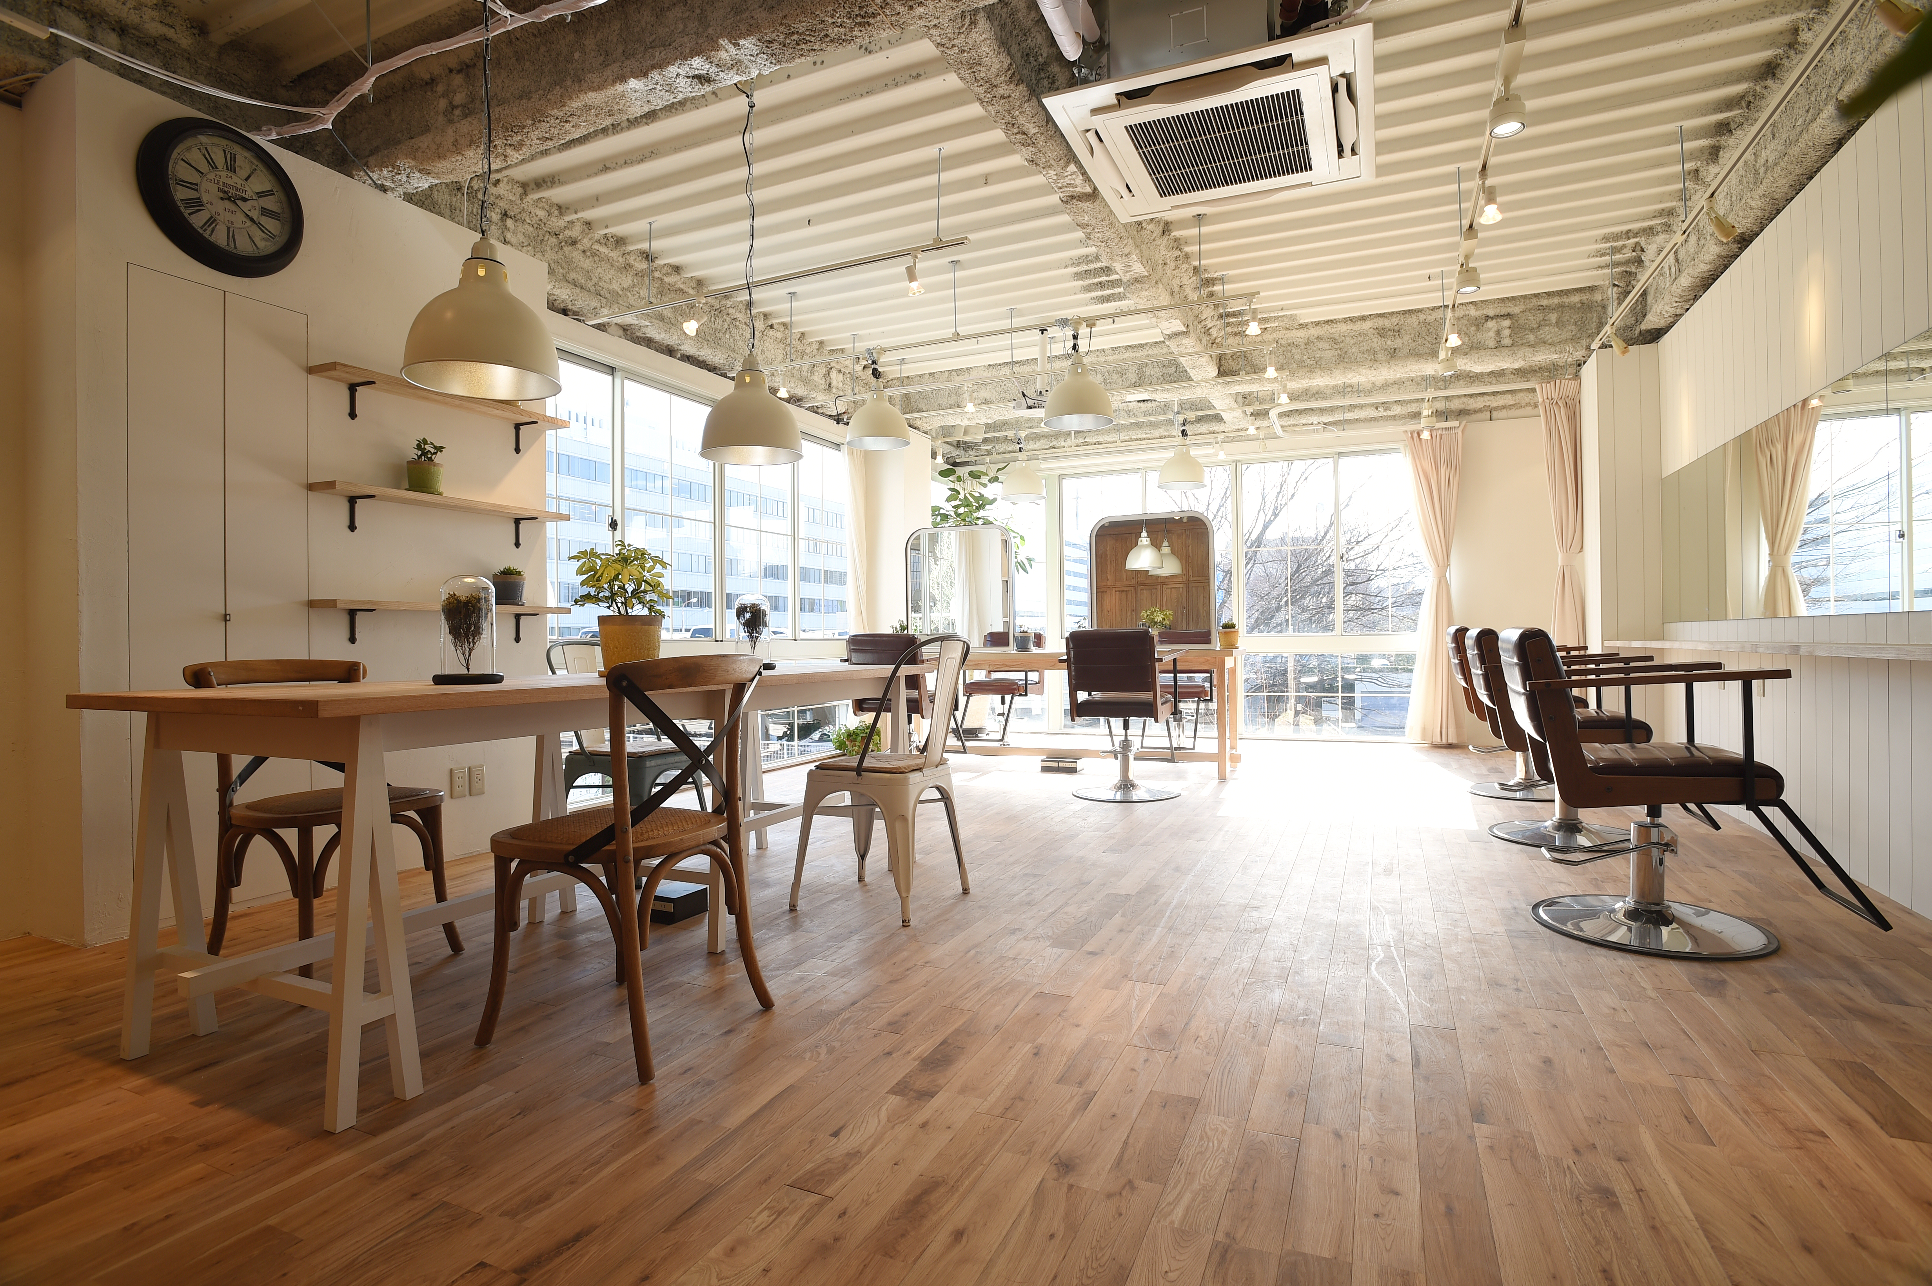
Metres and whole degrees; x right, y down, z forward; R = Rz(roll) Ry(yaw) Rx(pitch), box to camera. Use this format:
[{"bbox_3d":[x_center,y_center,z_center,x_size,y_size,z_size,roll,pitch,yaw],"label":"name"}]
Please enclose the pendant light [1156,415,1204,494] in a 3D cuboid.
[{"bbox_3d":[1.539,-1.346,6.479,0.343,0.531,0.343,0,0,25],"label":"pendant light"}]

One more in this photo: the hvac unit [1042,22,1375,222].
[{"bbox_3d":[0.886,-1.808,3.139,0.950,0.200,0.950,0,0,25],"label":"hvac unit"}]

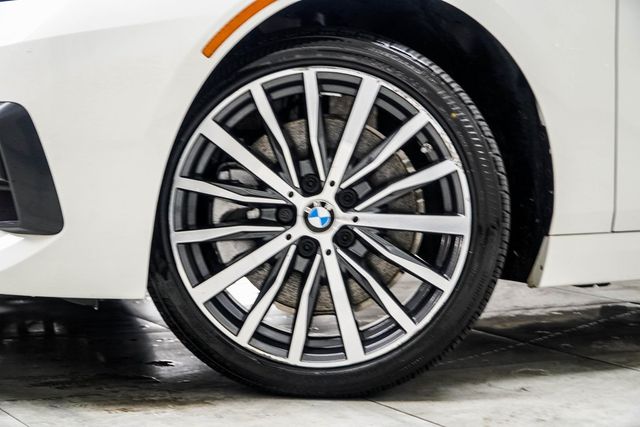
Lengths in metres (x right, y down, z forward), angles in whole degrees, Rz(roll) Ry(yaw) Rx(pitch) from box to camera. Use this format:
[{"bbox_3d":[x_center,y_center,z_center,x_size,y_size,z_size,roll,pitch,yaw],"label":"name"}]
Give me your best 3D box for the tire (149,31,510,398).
[{"bbox_3d":[0.002,-0.003,2.477,0.640,0.635,0.226,0,5,1],"label":"tire"}]

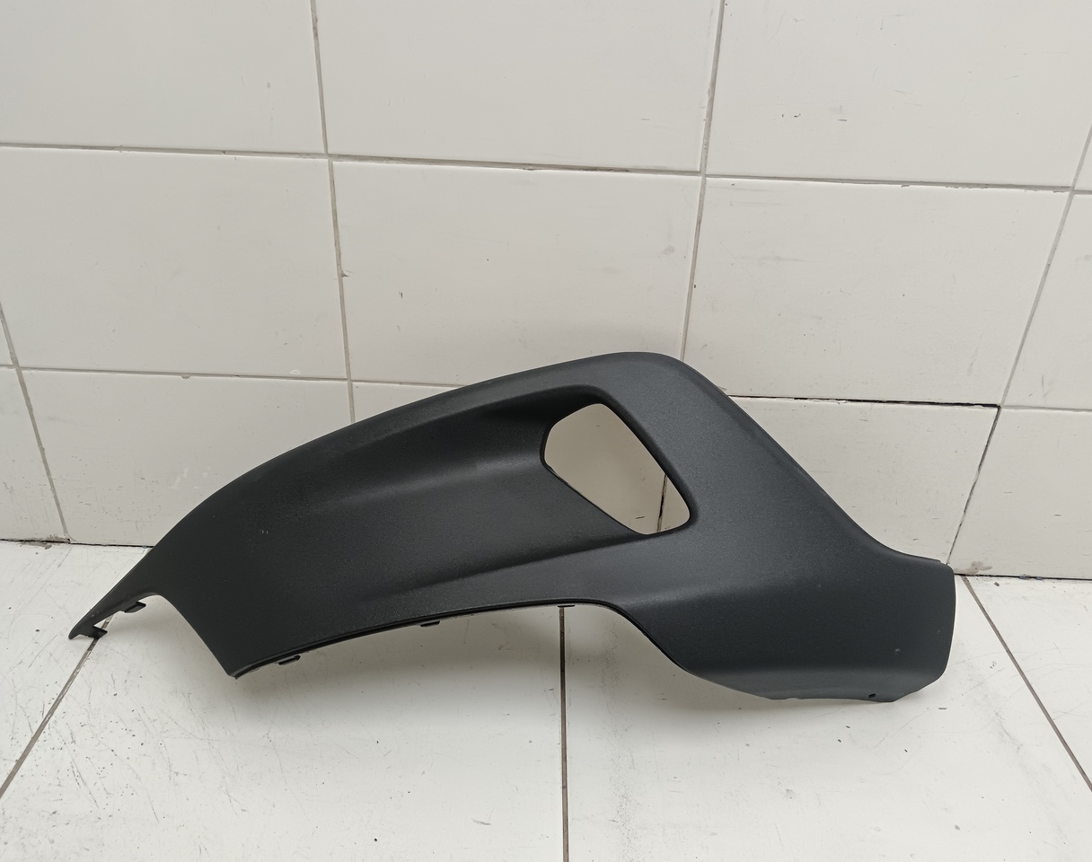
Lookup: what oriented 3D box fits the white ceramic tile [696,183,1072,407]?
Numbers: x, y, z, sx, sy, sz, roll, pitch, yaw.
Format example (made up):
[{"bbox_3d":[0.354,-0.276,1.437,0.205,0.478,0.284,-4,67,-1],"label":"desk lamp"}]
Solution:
[{"bbox_3d":[0.276,-0.119,0.789,0.300,0.200,0.010,2,30,-1],"label":"white ceramic tile"}]

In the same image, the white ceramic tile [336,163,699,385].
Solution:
[{"bbox_3d":[-0.027,-0.131,0.785,0.300,0.200,0.010,2,30,-1],"label":"white ceramic tile"}]

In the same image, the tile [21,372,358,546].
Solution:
[{"bbox_3d":[-0.338,0.033,0.883,0.300,0.200,0.010,2,30,-1],"label":"tile"}]

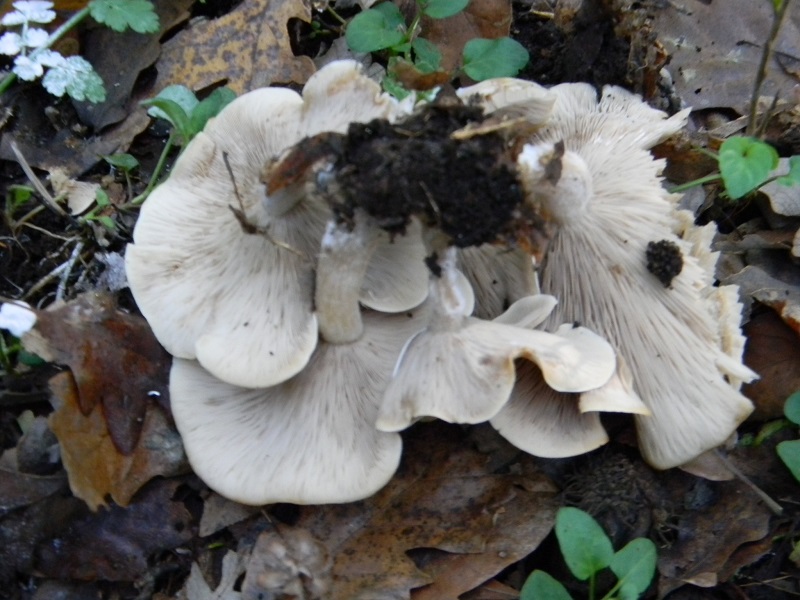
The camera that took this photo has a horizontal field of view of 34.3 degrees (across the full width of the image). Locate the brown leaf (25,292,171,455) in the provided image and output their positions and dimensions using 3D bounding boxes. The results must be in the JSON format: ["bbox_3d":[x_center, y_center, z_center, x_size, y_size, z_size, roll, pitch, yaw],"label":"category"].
[{"bbox_3d":[-0.120,0.029,0.521,0.064,0.016,0.071,-6,60,-3],"label":"brown leaf"}]

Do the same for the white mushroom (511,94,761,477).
[{"bbox_3d":[0.094,-0.010,0.523,0.087,0.052,0.148,-9,62,-1],"label":"white mushroom"}]

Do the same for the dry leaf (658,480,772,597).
[{"bbox_3d":[0.118,0.089,0.485,0.044,0.012,0.045,0,57,0],"label":"dry leaf"}]

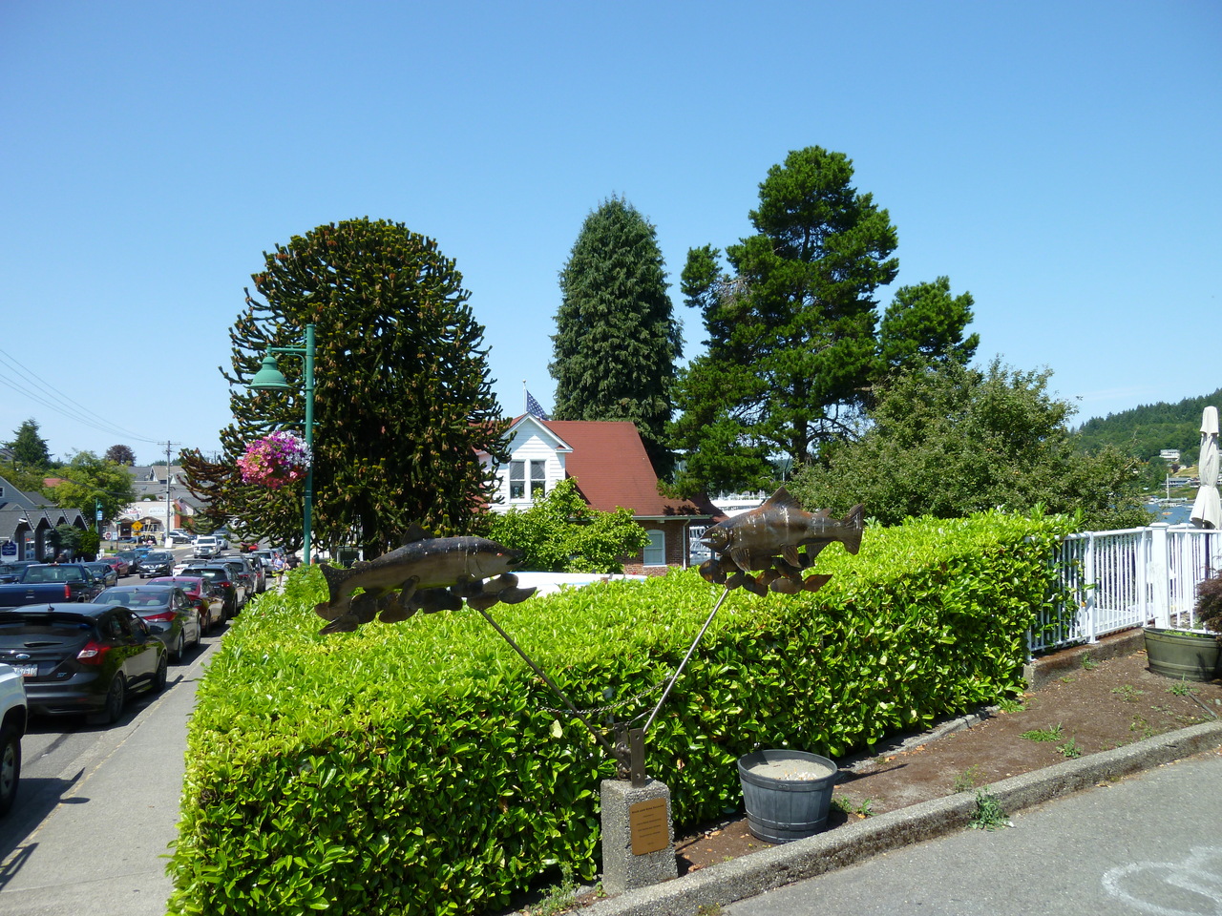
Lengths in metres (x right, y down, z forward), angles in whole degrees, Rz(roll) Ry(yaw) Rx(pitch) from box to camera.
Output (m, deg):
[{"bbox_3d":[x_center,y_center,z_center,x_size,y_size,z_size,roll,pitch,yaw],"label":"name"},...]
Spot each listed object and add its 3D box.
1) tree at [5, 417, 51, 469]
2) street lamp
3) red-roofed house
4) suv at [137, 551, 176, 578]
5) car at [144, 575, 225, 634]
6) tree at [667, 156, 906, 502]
[{"bbox_3d":[-75.887,0.863,115.026,6.300,12.000,6.300,0,-2,0],"label":"tree"},{"bbox_3d":[-4.464,0.716,11.866,0.950,5.050,0.650,1,-2,-19],"label":"street lamp"},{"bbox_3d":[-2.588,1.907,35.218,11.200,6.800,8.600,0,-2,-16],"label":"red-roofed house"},{"bbox_3d":[-30.394,7.128,59.485,1.840,1.720,4.690,1,-4,-19],"label":"suv"},{"bbox_3d":[-11.838,4.034,24.351,1.800,1.460,4.600,1,-6,-16],"label":"car"},{"bbox_3d":[6.710,-3.129,34.270,9.200,18.044,8.600,0,-1,0],"label":"tree"}]

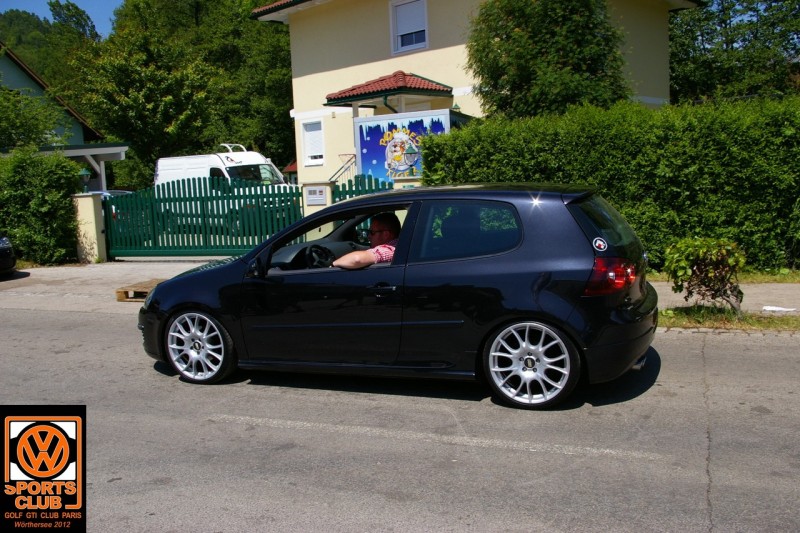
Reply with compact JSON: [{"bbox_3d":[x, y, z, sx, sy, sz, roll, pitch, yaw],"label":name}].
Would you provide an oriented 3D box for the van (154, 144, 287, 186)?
[{"bbox_3d":[-5.600,-2.350,21.850,5.400,2.520,2.000,2,7,42],"label":"van"}]

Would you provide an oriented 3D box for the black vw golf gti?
[{"bbox_3d":[-0.140,0.110,5.580,4.210,1.450,1.780,0,6,22],"label":"black vw golf gti"}]

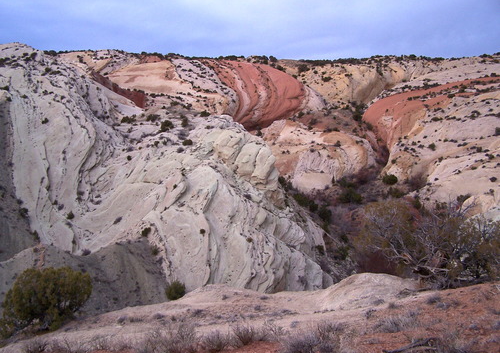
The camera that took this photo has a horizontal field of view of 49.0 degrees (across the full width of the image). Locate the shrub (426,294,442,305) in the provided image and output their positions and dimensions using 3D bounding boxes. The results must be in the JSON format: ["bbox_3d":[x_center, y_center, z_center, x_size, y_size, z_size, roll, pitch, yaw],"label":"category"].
[{"bbox_3d":[4.538,3.025,13.500,0.394,0.245,0.334,0,5,0],"label":"shrub"}]

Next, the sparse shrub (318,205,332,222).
[{"bbox_3d":[11.692,5.730,85.000,2.168,2.478,1.843,0,5,0],"label":"sparse shrub"}]

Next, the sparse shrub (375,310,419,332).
[{"bbox_3d":[2.553,2.510,9.500,0.796,0.314,0.677,0,5,0],"label":"sparse shrub"}]

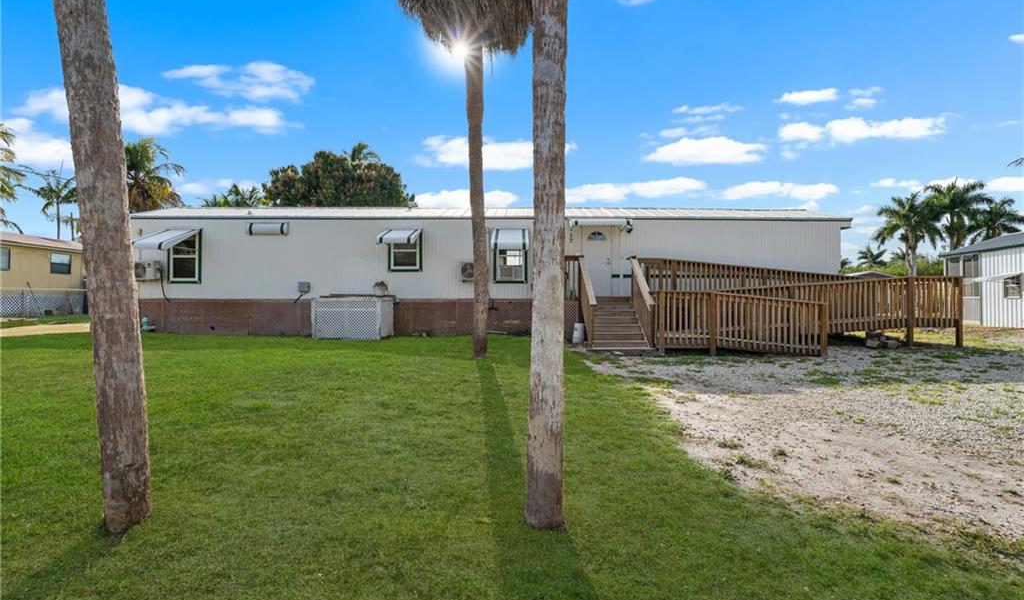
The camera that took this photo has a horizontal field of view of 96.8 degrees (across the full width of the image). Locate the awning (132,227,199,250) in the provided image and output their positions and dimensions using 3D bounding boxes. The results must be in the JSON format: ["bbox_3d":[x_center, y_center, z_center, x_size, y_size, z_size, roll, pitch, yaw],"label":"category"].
[{"bbox_3d":[-9.670,-1.710,12.720,1.110,0.760,1.220,0,0,0],"label":"awning"}]

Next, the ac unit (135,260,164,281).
[{"bbox_3d":[-10.550,-0.820,13.070,0.800,0.550,0.320,0,0,0],"label":"ac unit"}]

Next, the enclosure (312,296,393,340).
[{"bbox_3d":[-4.390,0.480,12.700,1.830,1.160,1.280,0,0,0],"label":"enclosure"}]

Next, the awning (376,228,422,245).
[{"bbox_3d":[-3.150,-1.800,12.880,1.080,0.570,0.930,0,0,0],"label":"awning"}]

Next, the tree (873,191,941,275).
[{"bbox_3d":[26.100,-2.900,30.000,4.500,8.200,4.500,0,0,0],"label":"tree"}]

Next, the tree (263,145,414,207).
[{"bbox_3d":[-9.500,-3.500,25.000,8.600,9.400,8.400,0,0,0],"label":"tree"}]

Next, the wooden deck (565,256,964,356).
[{"bbox_3d":[5.980,0.030,11.500,9.700,2.350,3.650,0,0,0],"label":"wooden deck"}]

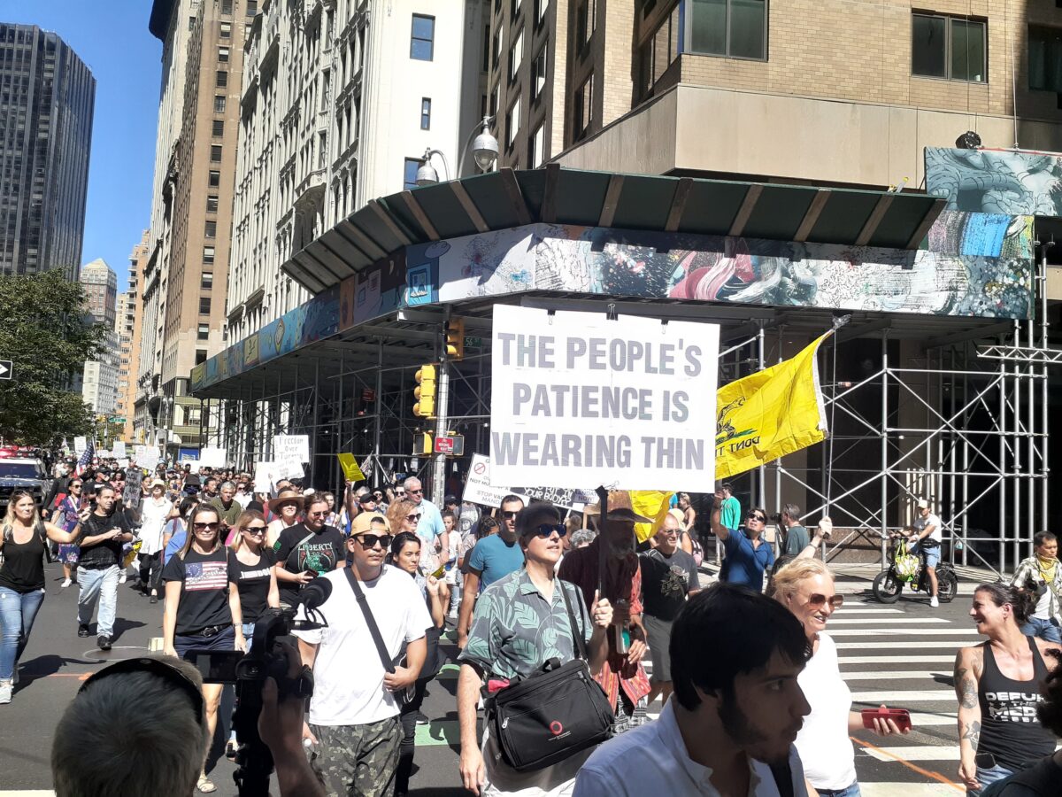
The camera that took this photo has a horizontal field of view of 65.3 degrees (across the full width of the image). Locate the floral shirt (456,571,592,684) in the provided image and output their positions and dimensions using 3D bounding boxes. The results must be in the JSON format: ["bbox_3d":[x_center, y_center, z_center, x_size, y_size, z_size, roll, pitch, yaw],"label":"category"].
[{"bbox_3d":[-0.016,0.961,3.300,0.510,0.600,0.330,5,-5,-28],"label":"floral shirt"}]

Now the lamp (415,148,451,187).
[{"bbox_3d":[-2.125,-4.856,18.000,0.550,1.100,0.900,5,-5,-33],"label":"lamp"}]

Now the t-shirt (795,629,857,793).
[{"bbox_3d":[0.928,1.050,2.780,0.420,0.550,0.290,6,-6,-43],"label":"t-shirt"}]

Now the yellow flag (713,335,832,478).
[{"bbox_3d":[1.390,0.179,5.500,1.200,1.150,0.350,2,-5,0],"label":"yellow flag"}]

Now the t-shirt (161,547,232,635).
[{"bbox_3d":[-1.935,1.127,4.850,0.460,0.530,0.270,4,-5,-27],"label":"t-shirt"}]

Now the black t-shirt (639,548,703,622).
[{"bbox_3d":[1.003,1.349,6.000,0.480,0.550,0.280,3,-5,-12],"label":"black t-shirt"}]

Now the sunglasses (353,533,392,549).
[{"bbox_3d":[-0.729,0.650,3.802,0.148,0.055,0.145,6,-6,-36],"label":"sunglasses"}]

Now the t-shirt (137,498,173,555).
[{"bbox_3d":[-5.248,1.766,11.600,0.470,0.790,0.300,4,-5,-22],"label":"t-shirt"}]

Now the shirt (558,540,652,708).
[{"bbox_3d":[0.419,1.288,4.700,0.520,0.880,0.360,3,-5,-14],"label":"shirt"}]

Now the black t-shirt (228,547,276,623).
[{"bbox_3d":[-1.814,1.214,5.400,0.410,0.510,0.260,5,-5,-30],"label":"black t-shirt"}]

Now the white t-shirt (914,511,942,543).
[{"bbox_3d":[6.565,2.159,13.700,0.300,0.560,0.440,5,-5,-28],"label":"white t-shirt"}]

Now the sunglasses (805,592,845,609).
[{"bbox_3d":[0.961,0.670,2.812,0.147,0.055,0.140,4,0,-17],"label":"sunglasses"}]

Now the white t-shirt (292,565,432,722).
[{"bbox_3d":[-0.729,1.075,3.600,0.580,0.710,0.320,4,-5,-19],"label":"white t-shirt"}]

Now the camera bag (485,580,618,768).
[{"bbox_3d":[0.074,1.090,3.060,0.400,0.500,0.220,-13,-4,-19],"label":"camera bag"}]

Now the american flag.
[{"bbox_3d":[-7.531,1.010,14.000,0.420,0.750,0.300,4,-5,-20],"label":"american flag"}]

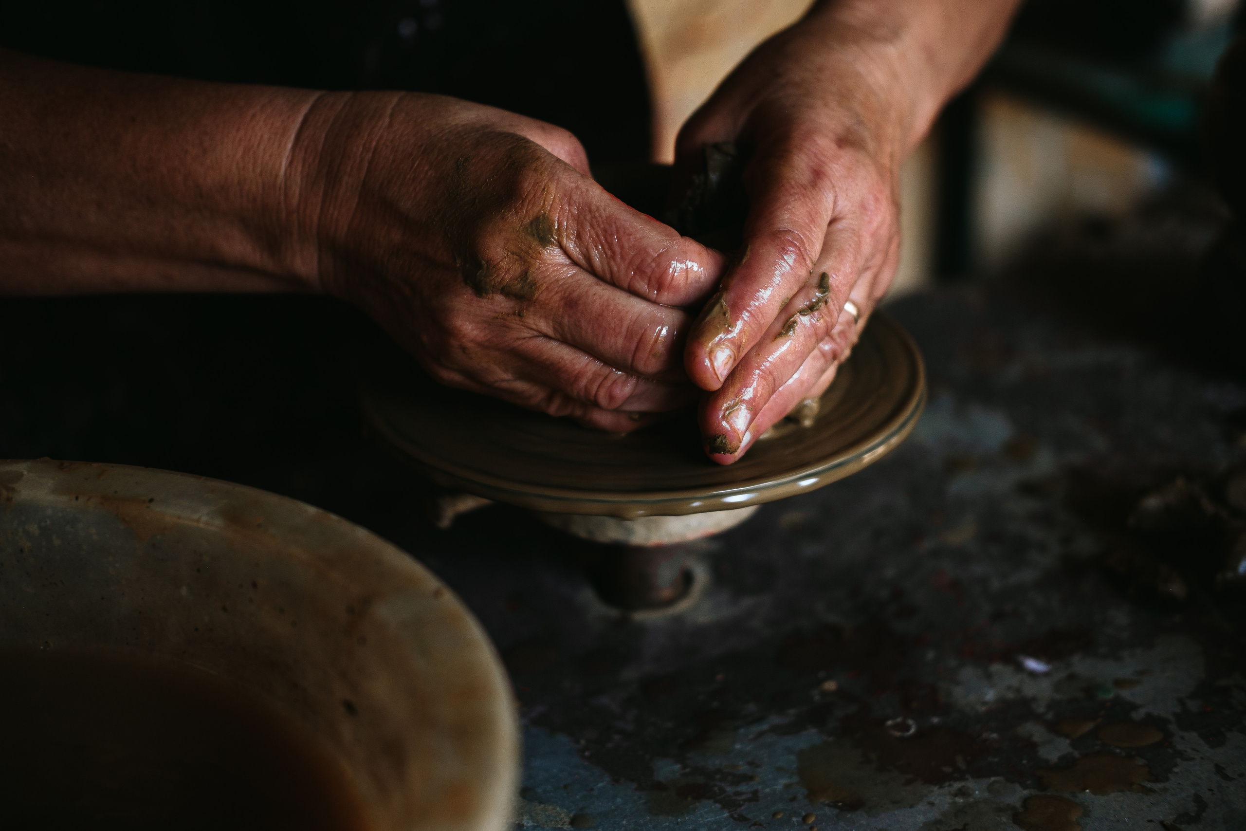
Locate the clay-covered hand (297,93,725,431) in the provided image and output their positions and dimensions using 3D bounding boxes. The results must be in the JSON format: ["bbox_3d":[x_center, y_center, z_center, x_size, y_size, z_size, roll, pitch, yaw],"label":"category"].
[{"bbox_3d":[-0.039,-0.048,0.560,0.148,0.083,0.090,8,28,20],"label":"clay-covered hand"}]

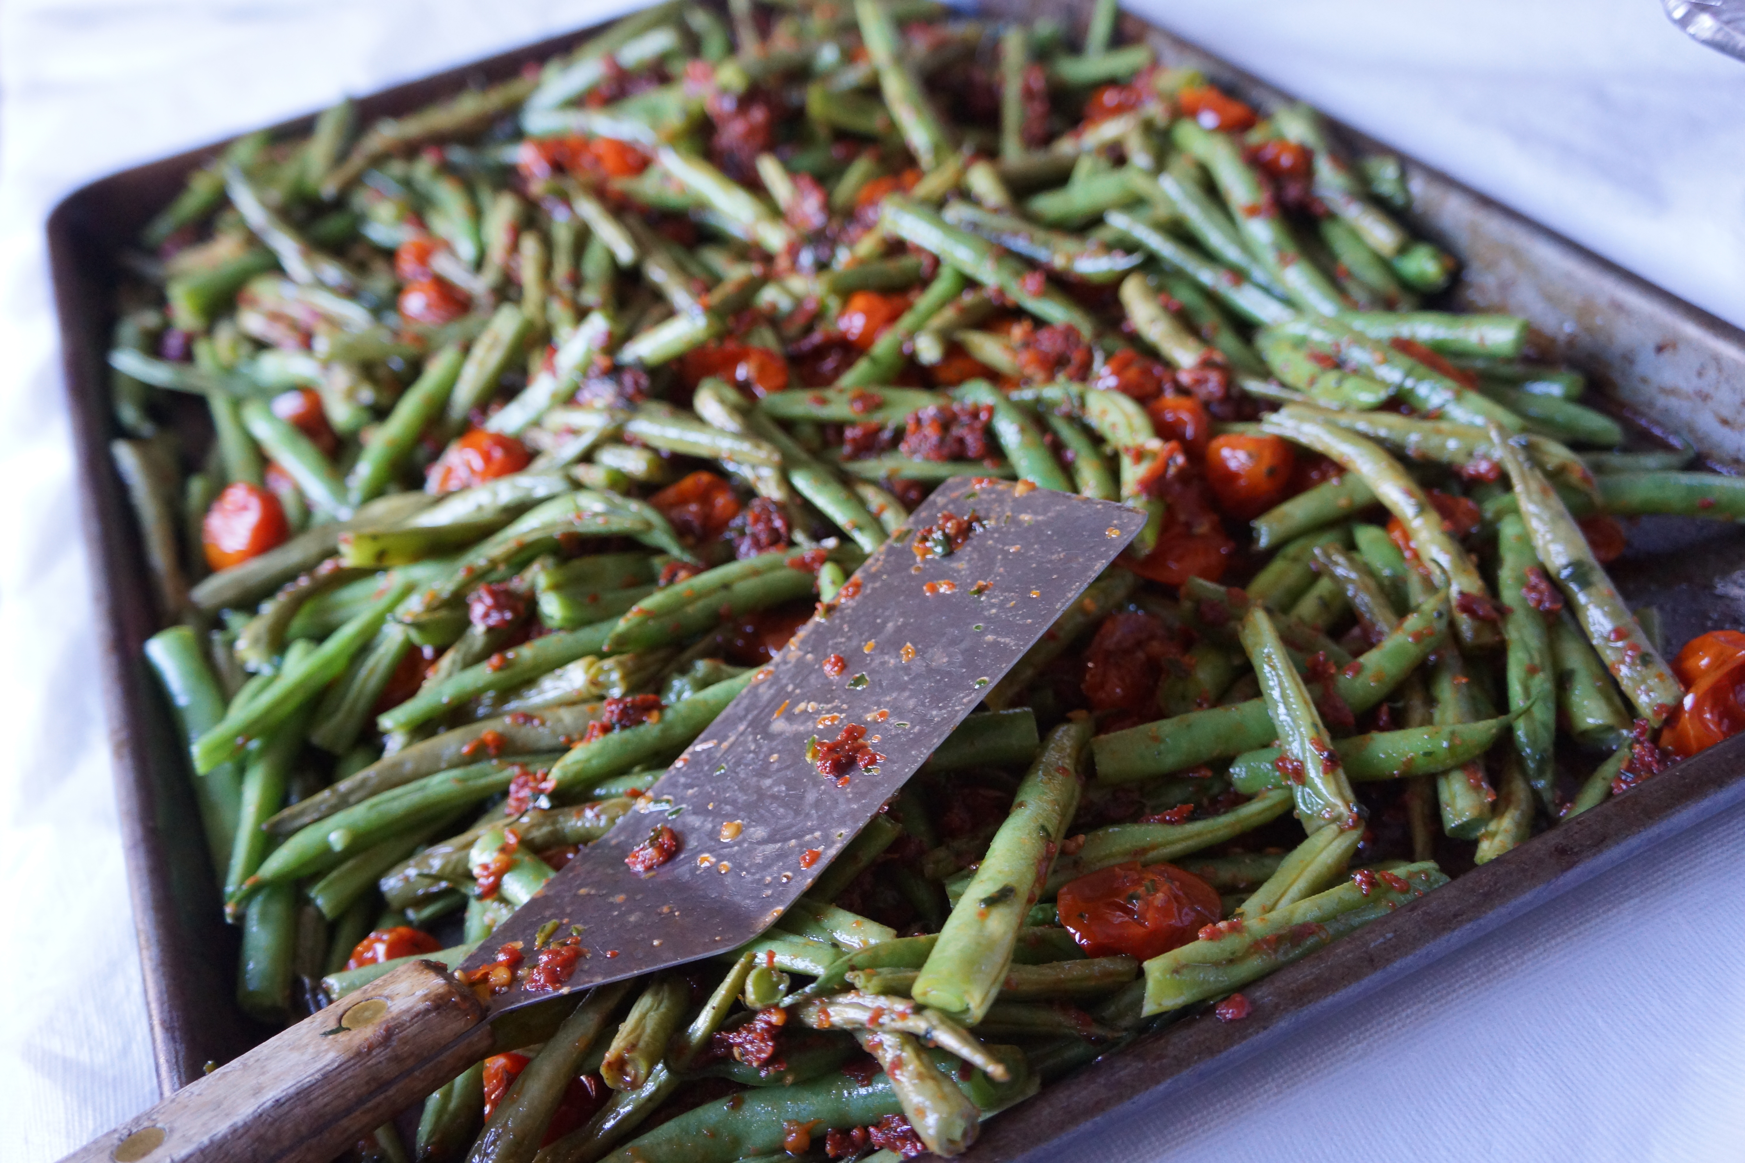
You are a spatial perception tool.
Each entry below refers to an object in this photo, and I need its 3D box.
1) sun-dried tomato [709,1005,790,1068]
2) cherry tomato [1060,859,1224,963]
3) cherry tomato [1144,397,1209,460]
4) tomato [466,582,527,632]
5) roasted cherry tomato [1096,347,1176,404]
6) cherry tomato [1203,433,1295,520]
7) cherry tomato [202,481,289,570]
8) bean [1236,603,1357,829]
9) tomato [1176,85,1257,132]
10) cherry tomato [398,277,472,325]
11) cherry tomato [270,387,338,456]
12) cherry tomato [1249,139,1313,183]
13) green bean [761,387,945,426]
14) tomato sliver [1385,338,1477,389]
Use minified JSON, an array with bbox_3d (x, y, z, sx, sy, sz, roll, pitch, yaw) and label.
[{"bbox_3d":[-0.020,0.073,0.256,0.013,0.007,0.010,-6,40,5],"label":"sun-dried tomato"},{"bbox_3d":[0.043,0.054,0.260,0.026,0.013,0.019,-6,40,5],"label":"cherry tomato"},{"bbox_3d":[0.066,-0.033,0.345,0.017,0.016,0.017,-2,41,11],"label":"cherry tomato"},{"bbox_3d":[-0.081,0.006,0.342,0.013,0.008,0.011,-6,40,5],"label":"tomato"},{"bbox_3d":[0.059,-0.046,0.362,0.018,0.012,0.016,-1,40,9],"label":"roasted cherry tomato"},{"bbox_3d":[0.077,-0.021,0.328,0.019,0.018,0.019,0,41,13],"label":"cherry tomato"},{"bbox_3d":[-0.146,-0.013,0.373,0.020,0.019,0.020,-26,42,-19],"label":"cherry tomato"},{"bbox_3d":[0.073,0.023,0.282,0.008,0.008,0.056,-9,38,2],"label":"bean"},{"bbox_3d":[0.099,-0.135,0.458,0.018,0.014,0.024,-30,43,-21],"label":"tomato"},{"bbox_3d":[-0.122,-0.078,0.444,0.020,0.015,0.017,-19,41,-11],"label":"cherry tomato"},{"bbox_3d":[-0.144,-0.040,0.405,0.019,0.018,0.019,-25,42,-16],"label":"cherry tomato"},{"bbox_3d":[0.111,-0.114,0.435,0.018,0.013,0.016,2,41,14],"label":"cherry tomato"},{"bbox_3d":[-0.005,-0.041,0.367,0.045,0.008,0.009,4,42,17],"label":"green bean"},{"bbox_3d":[0.123,-0.048,0.351,0.006,0.007,0.021,-28,43,-19],"label":"tomato sliver"}]

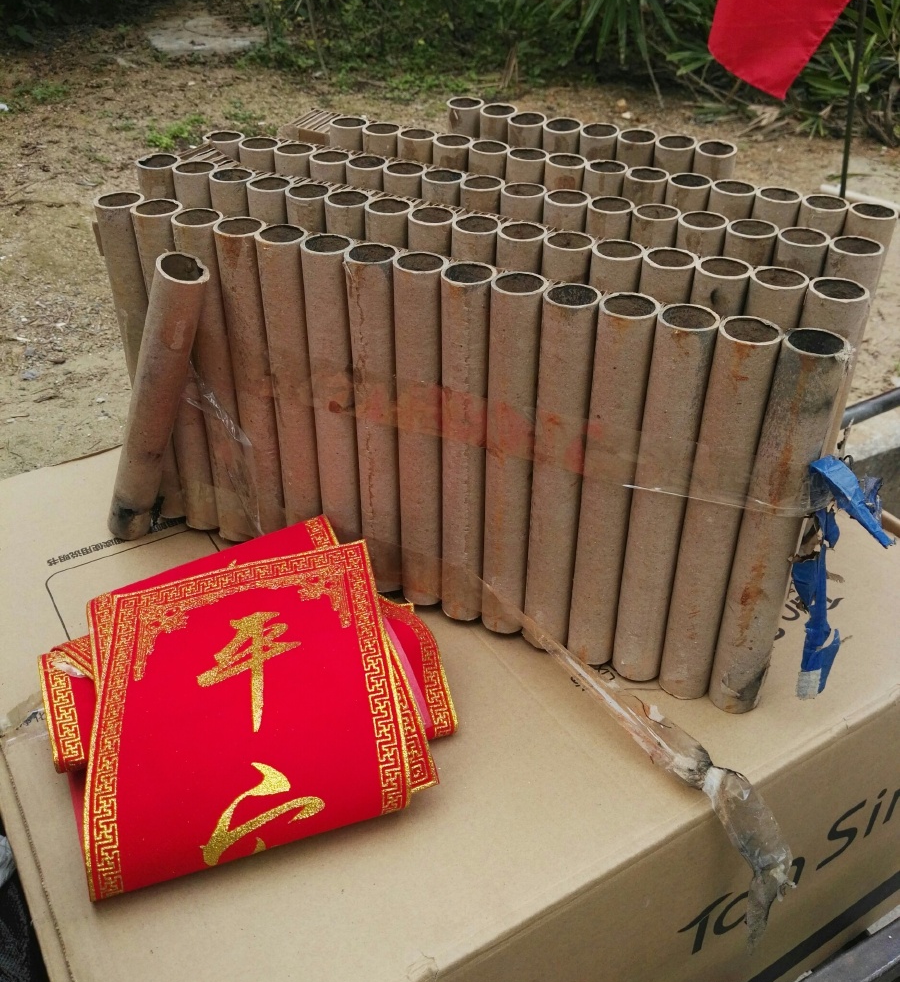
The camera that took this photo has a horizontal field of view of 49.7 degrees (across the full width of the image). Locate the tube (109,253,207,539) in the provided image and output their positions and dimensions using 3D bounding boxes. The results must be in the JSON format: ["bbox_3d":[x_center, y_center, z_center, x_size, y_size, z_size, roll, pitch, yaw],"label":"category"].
[{"bbox_3d":[-0.239,-0.064,0.781,0.036,0.286,0.036,34,42,6],"label":"tube"}]

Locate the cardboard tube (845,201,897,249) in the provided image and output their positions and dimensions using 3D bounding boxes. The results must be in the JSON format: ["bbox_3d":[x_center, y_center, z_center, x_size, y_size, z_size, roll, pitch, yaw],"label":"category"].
[{"bbox_3d":[0.329,-0.096,0.835,0.036,0.294,0.036,15,39,21],"label":"cardboard tube"}]

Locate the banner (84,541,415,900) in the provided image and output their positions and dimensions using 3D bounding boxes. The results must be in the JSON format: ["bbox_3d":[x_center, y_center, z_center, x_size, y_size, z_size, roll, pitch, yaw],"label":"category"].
[{"bbox_3d":[-0.131,0.136,0.636,0.185,0.041,0.224,-11,46,-16],"label":"banner"}]

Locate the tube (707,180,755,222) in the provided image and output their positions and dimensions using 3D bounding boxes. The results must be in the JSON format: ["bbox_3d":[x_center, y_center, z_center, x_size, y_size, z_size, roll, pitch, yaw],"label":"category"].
[{"bbox_3d":[0.231,-0.127,0.878,0.037,0.295,0.037,17,39,21],"label":"tube"}]

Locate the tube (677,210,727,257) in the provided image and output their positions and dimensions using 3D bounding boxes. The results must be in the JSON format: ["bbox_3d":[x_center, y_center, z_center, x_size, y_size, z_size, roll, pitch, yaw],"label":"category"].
[{"bbox_3d":[0.190,-0.083,0.812,0.036,0.294,0.036,16,39,21],"label":"tube"}]

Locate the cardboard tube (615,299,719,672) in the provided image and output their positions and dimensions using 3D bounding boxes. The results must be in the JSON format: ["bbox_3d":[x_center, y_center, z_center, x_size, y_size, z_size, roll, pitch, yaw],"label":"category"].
[{"bbox_3d":[0.145,0.015,0.671,0.036,0.294,0.036,16,39,21],"label":"cardboard tube"}]

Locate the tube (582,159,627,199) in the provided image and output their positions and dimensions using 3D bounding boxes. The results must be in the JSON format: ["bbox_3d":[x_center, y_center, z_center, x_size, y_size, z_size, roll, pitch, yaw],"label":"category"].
[{"bbox_3d":[0.121,-0.143,0.836,0.034,0.271,0.034,16,39,20],"label":"tube"}]

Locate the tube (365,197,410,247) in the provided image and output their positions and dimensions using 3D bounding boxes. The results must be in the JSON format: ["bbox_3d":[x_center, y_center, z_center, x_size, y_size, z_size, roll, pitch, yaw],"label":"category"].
[{"bbox_3d":[-0.049,-0.098,0.826,0.036,0.294,0.036,17,39,20],"label":"tube"}]

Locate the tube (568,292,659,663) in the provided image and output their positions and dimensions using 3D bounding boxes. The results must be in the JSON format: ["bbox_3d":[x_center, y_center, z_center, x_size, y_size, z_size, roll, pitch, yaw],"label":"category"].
[{"bbox_3d":[0.103,0.005,0.632,0.034,0.271,0.034,16,39,20],"label":"tube"}]

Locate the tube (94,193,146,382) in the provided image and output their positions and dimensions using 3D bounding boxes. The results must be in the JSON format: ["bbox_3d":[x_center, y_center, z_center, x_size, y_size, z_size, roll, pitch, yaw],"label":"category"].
[{"bbox_3d":[-0.257,-0.103,0.826,0.036,0.294,0.036,18,39,19],"label":"tube"}]

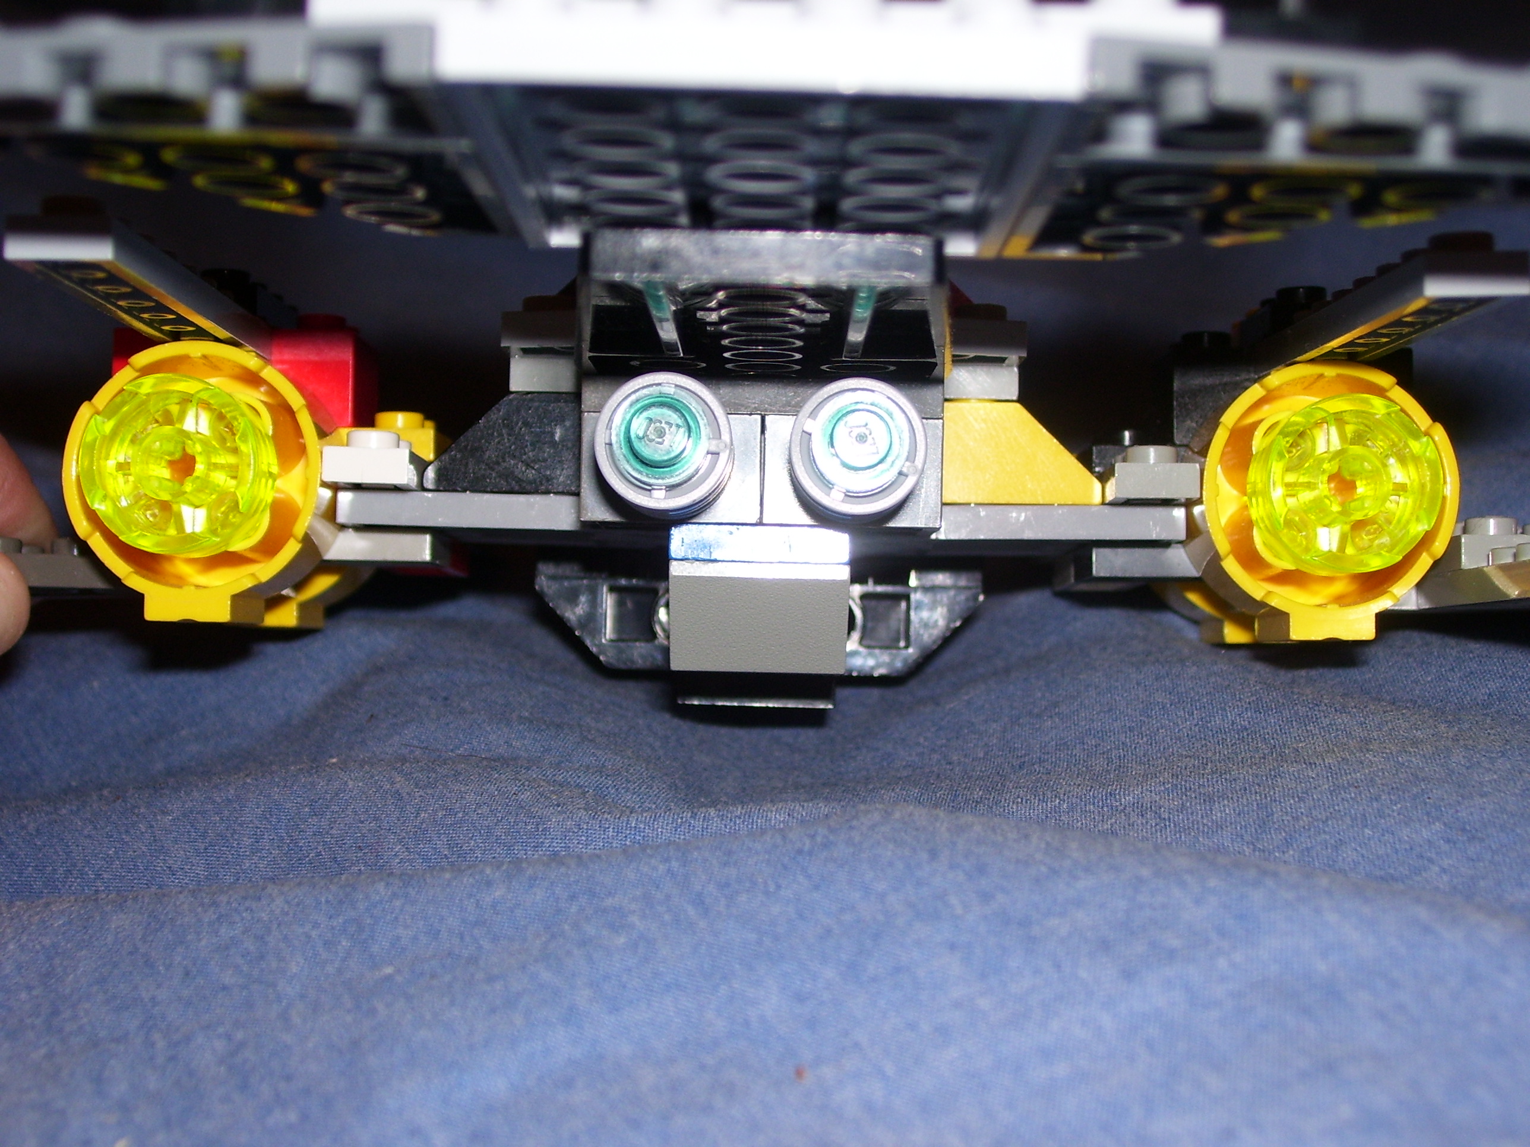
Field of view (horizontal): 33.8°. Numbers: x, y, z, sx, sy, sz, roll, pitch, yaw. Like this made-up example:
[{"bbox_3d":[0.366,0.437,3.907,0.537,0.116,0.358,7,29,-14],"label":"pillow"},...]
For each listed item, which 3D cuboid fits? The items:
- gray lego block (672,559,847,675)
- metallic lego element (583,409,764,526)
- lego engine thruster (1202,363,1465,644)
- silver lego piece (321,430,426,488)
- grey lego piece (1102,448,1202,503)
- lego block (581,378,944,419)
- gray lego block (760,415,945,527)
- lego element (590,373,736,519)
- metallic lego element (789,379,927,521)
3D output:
[{"bbox_3d":[0.000,0.004,0.229,0.016,0.010,0.016,1,-2,0],"label":"gray lego block"},{"bbox_3d":[-0.008,-0.009,0.227,0.016,0.010,0.010,1,-2,0],"label":"metallic lego element"},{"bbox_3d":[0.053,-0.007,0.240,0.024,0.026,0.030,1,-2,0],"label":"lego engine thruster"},{"bbox_3d":[-0.037,-0.010,0.240,0.008,0.005,0.015,1,-2,0],"label":"silver lego piece"},{"bbox_3d":[0.037,-0.009,0.243,0.008,0.005,0.015,1,-2,0],"label":"grey lego piece"},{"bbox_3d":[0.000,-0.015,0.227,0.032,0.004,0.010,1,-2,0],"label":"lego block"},{"bbox_3d":[0.008,-0.009,0.227,0.016,0.010,0.010,1,-2,0],"label":"gray lego block"},{"bbox_3d":[-0.008,-0.011,0.213,0.011,0.011,0.013,1,-2,0],"label":"lego element"},{"bbox_3d":[0.008,-0.010,0.213,0.011,0.011,0.013,1,-2,0],"label":"metallic lego element"}]

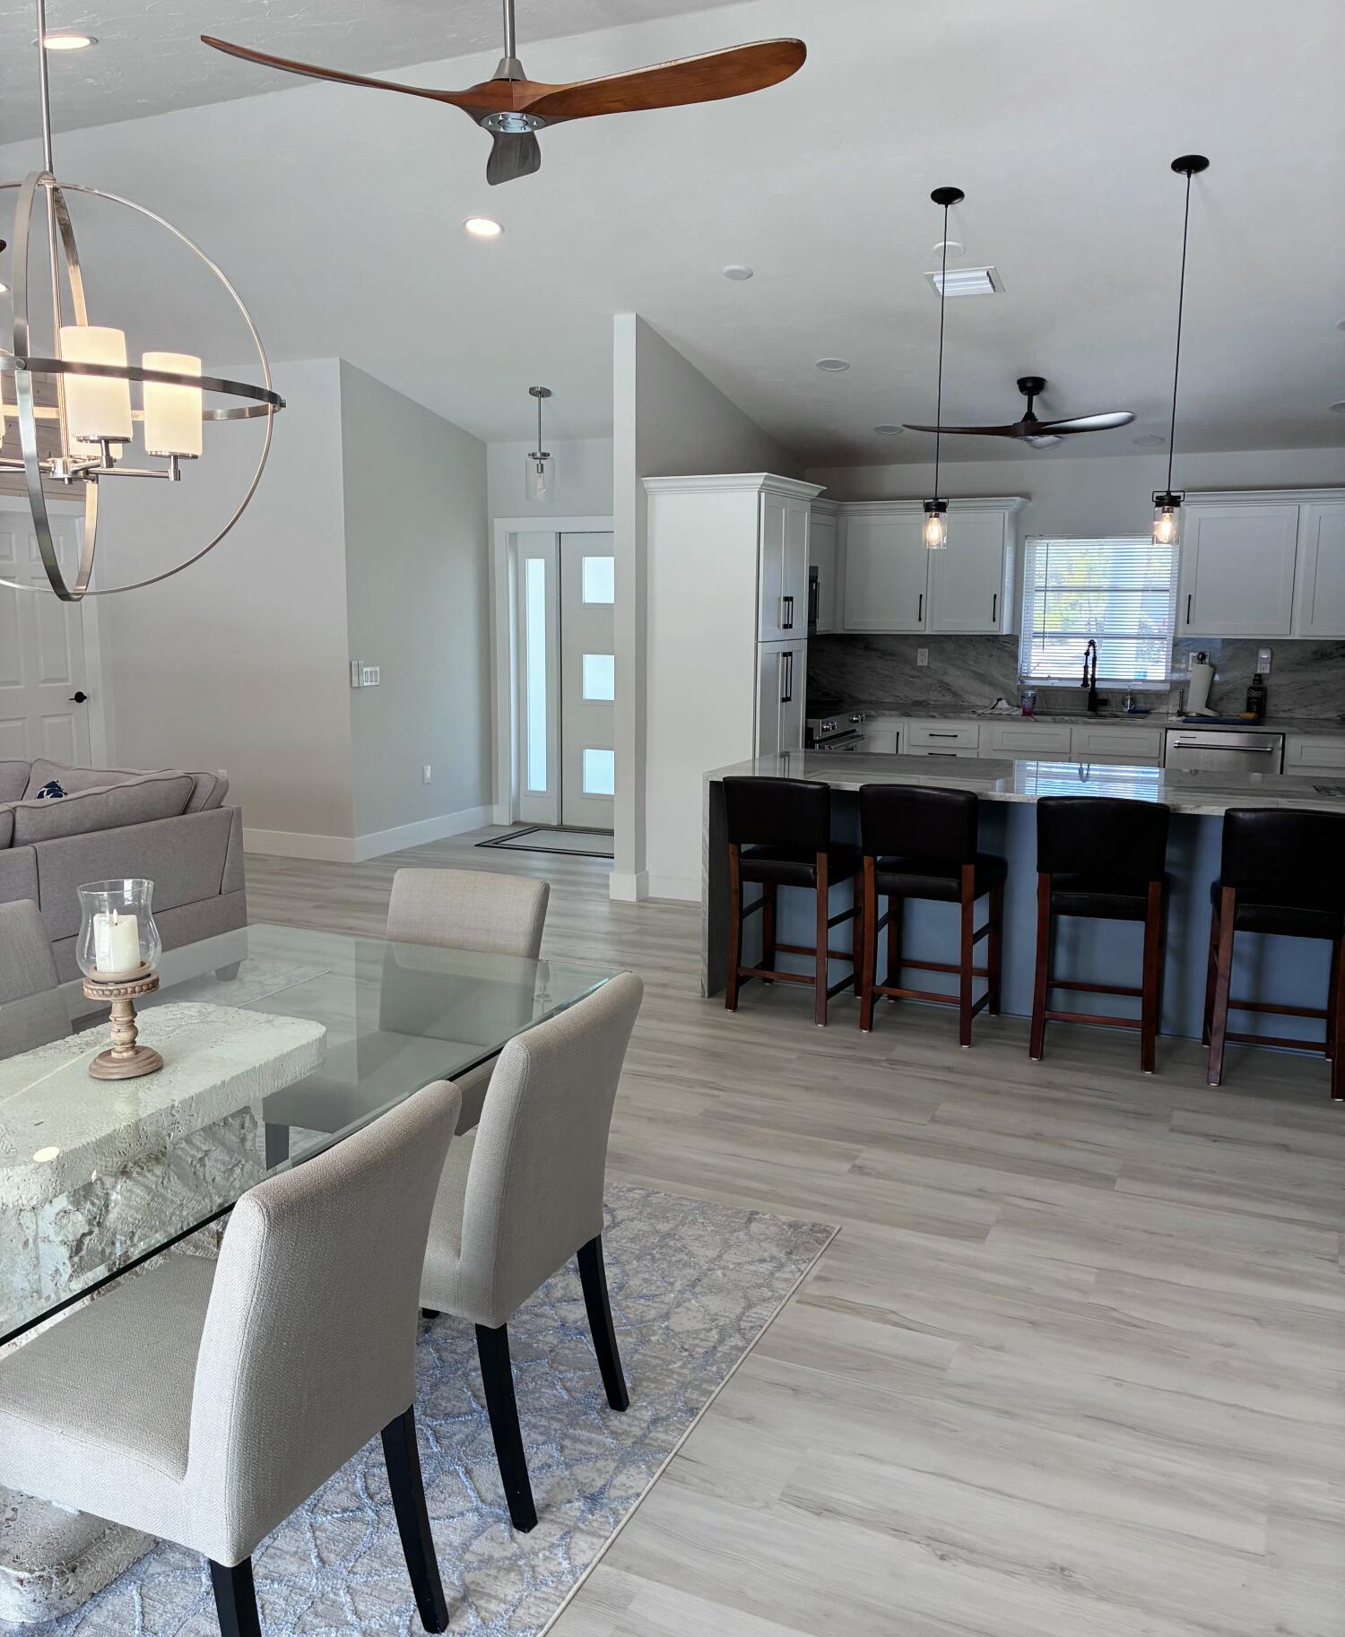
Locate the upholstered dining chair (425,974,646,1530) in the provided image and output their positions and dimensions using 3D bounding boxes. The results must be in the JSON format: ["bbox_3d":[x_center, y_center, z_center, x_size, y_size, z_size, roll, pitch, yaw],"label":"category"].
[{"bbox_3d":[-0.409,0.734,2.508,0.570,0.895,0.450,5,10,24],"label":"upholstered dining chair"}]

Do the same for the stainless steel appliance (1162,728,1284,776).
[{"bbox_3d":[3.171,-0.076,7.765,0.603,0.870,0.610,5,10,24],"label":"stainless steel appliance"}]

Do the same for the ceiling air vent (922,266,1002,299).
[{"bbox_3d":[1.301,-2.363,5.982,0.305,0.030,0.255,5,-2,24],"label":"ceiling air vent"}]

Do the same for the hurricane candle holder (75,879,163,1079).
[{"bbox_3d":[-0.968,0.278,2.365,0.150,0.325,0.150,5,10,25],"label":"hurricane candle holder"}]

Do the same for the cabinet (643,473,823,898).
[{"bbox_3d":[0.345,-0.690,7.328,0.685,2.205,0.850,5,10,24],"label":"cabinet"}]

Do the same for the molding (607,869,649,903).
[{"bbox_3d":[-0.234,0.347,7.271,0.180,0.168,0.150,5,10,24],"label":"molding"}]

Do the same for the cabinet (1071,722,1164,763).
[{"bbox_3d":[2.684,-0.144,8.090,0.515,0.876,0.609,5,10,25],"label":"cabinet"}]

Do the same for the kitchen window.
[{"bbox_3d":[2.624,-1.273,8.311,0.915,0.935,0.110,5,10,25],"label":"kitchen window"}]

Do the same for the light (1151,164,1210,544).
[{"bbox_3d":[1.824,-1.667,4.858,0.130,1.335,0.130,5,10,25],"label":"light"}]

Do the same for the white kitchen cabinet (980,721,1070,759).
[{"bbox_3d":[2.219,-0.182,8.309,0.515,0.876,0.609,5,10,25],"label":"white kitchen cabinet"}]

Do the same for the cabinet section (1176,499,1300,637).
[{"bbox_3d":[3.277,-1.431,7.774,0.610,0.770,0.330,4,10,24],"label":"cabinet section"}]

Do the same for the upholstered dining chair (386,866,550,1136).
[{"bbox_3d":[-0.621,0.615,3.240,0.465,0.895,0.570,5,10,24],"label":"upholstered dining chair"}]

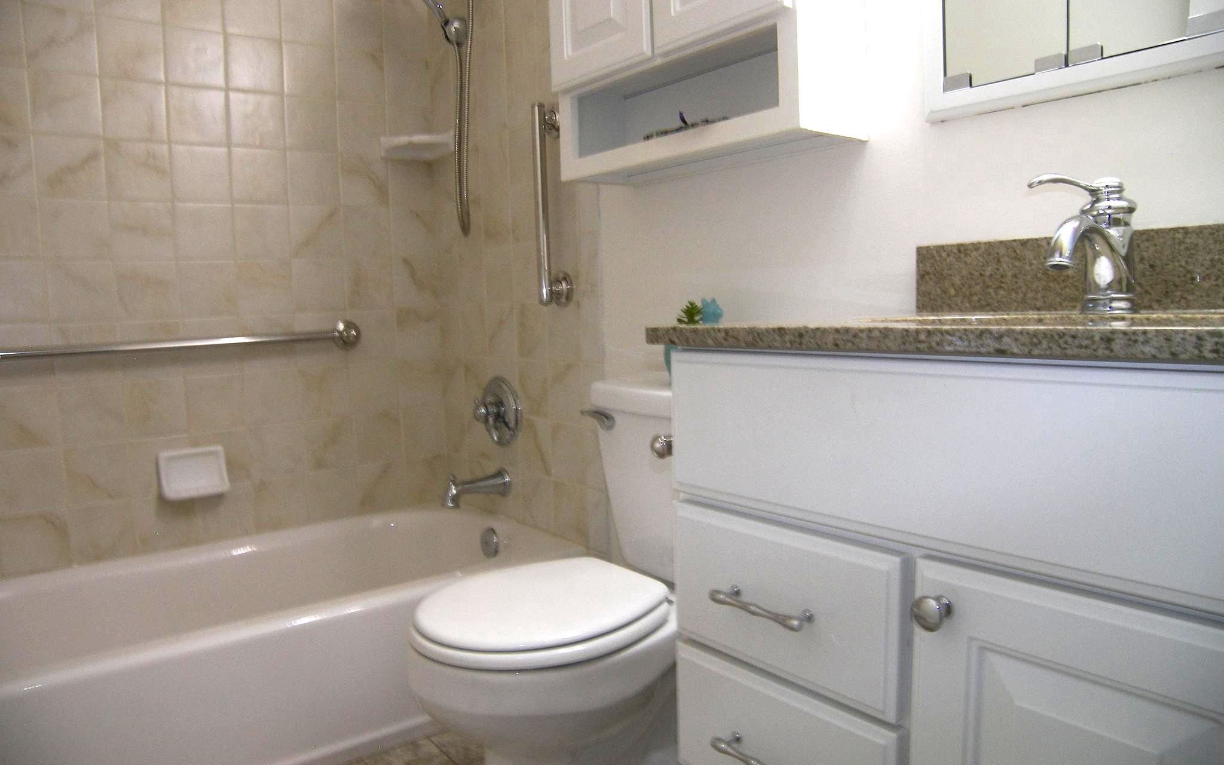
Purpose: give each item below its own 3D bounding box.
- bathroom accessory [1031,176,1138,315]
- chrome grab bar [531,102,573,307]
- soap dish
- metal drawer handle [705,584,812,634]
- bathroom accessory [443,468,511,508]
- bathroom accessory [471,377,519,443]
[{"bbox_3d":[0.544,-0.161,0.989,0.211,0.164,0.068,-5,7,-37],"label":"bathroom accessory"},{"bbox_3d":[-0.149,-0.421,2.025,0.074,0.474,0.080,-5,7,-37],"label":"chrome grab bar"},{"bbox_3d":[-1.091,0.236,2.216,0.153,0.109,0.075,-5,7,-37],"label":"soap dish"},{"bbox_3d":[0.149,0.227,0.860,0.033,0.014,0.124,-5,7,-37],"label":"metal drawer handle"},{"bbox_3d":[-0.370,0.288,2.307,0.185,0.088,0.076,-5,7,-37],"label":"bathroom accessory"},{"bbox_3d":[-0.335,0.083,2.323,0.080,0.186,0.186,-5,7,-37],"label":"bathroom accessory"}]

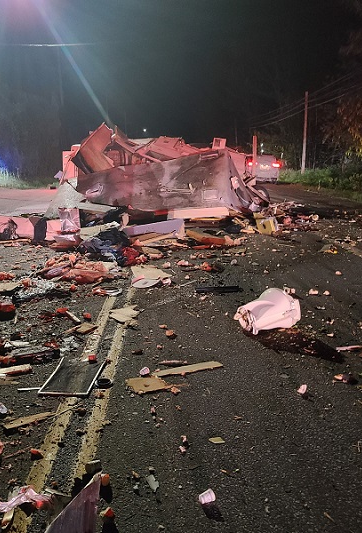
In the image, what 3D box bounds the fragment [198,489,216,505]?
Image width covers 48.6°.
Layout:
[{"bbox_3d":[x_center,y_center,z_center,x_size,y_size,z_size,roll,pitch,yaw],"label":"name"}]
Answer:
[{"bbox_3d":[0.124,1.121,1.981,0.075,0.055,0.060,-1,15,0],"label":"fragment"}]

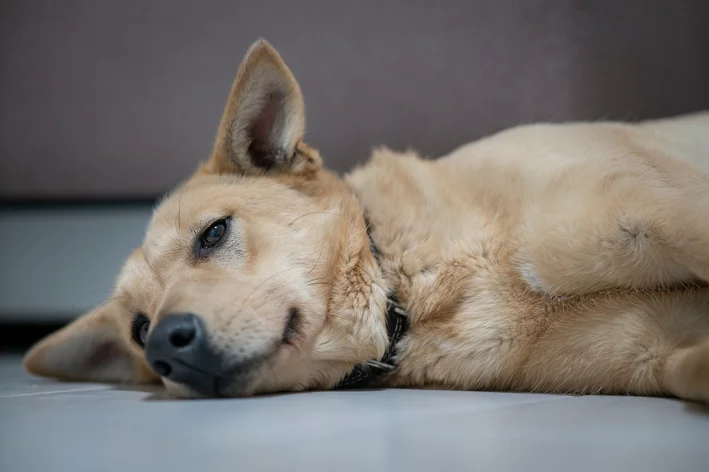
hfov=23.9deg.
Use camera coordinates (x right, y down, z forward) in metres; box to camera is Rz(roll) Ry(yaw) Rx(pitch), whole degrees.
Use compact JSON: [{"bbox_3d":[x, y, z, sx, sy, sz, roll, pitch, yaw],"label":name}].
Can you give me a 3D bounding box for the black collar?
[{"bbox_3d":[0.000,0.036,1.010,0.030,0.118,0.125,5,-2,-24],"label":"black collar"}]

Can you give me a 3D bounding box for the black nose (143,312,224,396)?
[{"bbox_3d":[-0.090,0.060,0.875,0.038,0.038,0.030,34,10,8],"label":"black nose"}]

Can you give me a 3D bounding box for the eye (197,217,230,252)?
[{"bbox_3d":[-0.081,0.000,0.960,0.016,0.024,0.012,41,-12,16],"label":"eye"}]

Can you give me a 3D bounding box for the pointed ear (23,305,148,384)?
[{"bbox_3d":[-0.161,0.066,1.010,0.082,0.052,0.030,-6,-2,18],"label":"pointed ear"}]

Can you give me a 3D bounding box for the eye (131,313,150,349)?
[{"bbox_3d":[-0.124,0.056,0.985,0.014,0.023,0.012,44,35,16],"label":"eye"}]

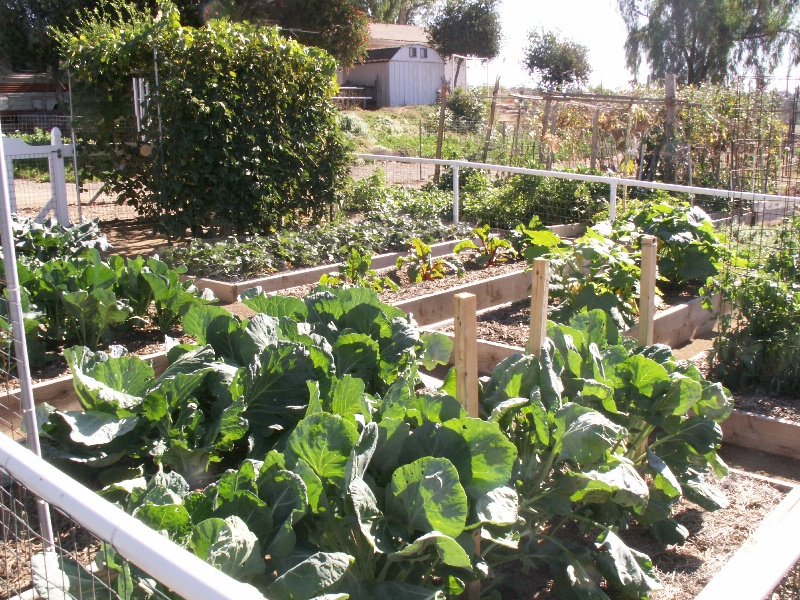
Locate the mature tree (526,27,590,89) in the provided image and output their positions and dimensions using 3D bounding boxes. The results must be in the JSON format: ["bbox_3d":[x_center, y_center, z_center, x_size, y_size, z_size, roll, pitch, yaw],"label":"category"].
[{"bbox_3d":[7.494,-10.697,37.828,2.986,3.667,2.986,4,14,10],"label":"mature tree"}]

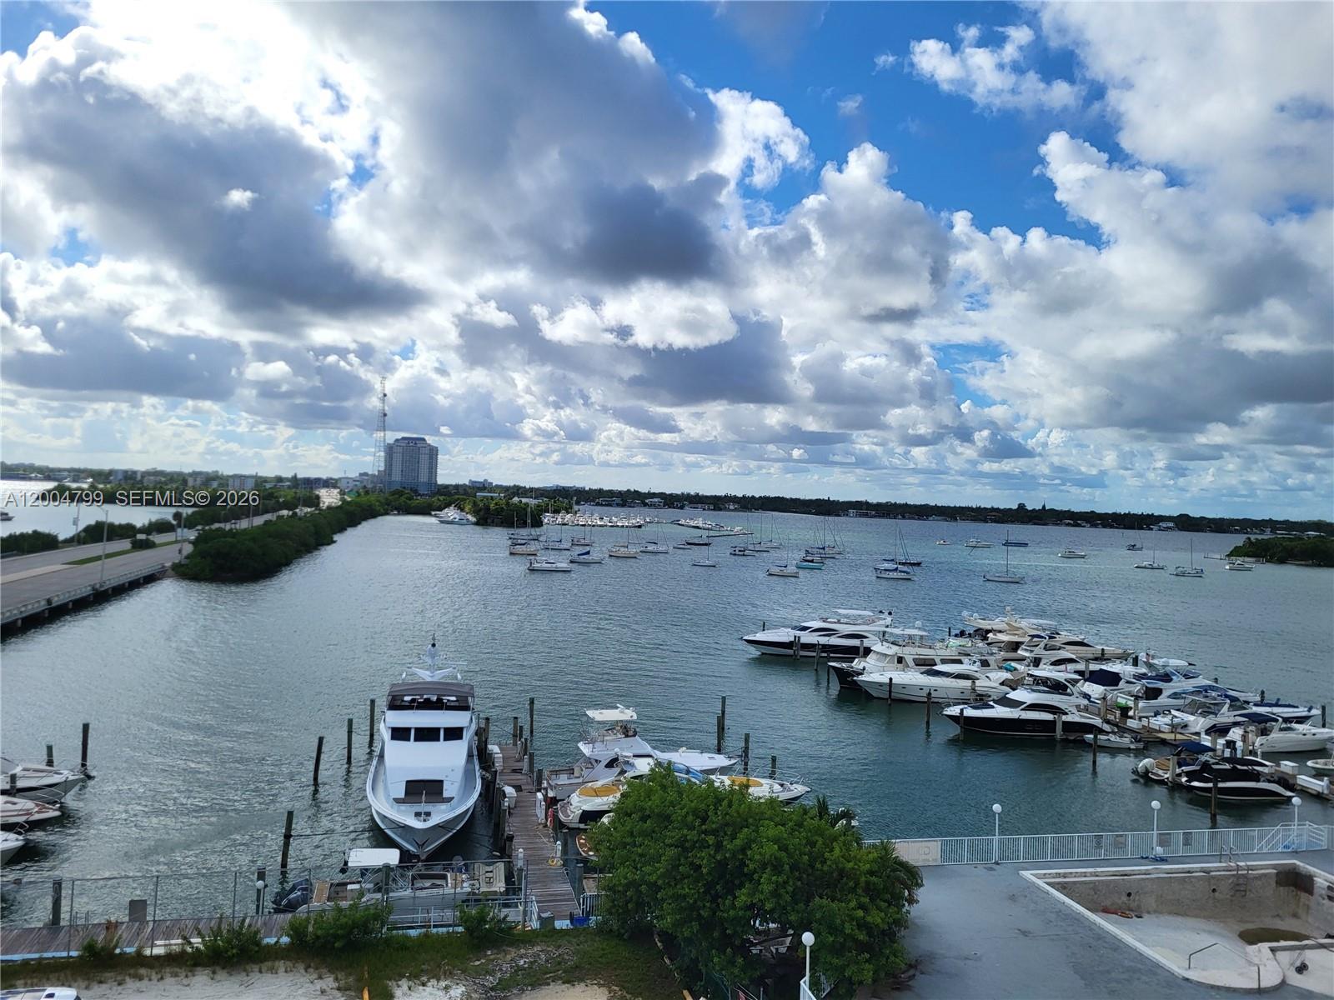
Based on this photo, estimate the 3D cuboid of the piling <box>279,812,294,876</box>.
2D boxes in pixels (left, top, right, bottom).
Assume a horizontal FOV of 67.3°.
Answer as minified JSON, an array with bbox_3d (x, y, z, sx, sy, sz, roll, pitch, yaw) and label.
[{"bbox_3d":[-17.145,15.488,45.192,0.300,3.030,0.300,6,0,0],"label":"piling"}]

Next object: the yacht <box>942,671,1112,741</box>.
[{"bbox_3d":[29.054,16.246,79.928,15.540,4.900,4.300,2,0,-13],"label":"yacht"}]

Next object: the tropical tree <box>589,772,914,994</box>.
[{"bbox_3d":[3.108,13.102,36.991,11.500,6.300,9.500,2,0,-12],"label":"tropical tree"}]

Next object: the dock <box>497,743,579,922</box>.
[{"bbox_3d":[-7.724,17.656,55.205,2.300,1.100,28.000,2,1,-13],"label":"dock"}]

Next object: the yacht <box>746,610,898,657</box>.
[{"bbox_3d":[18.457,15.882,120.300,19.000,5.400,4.900,2,1,-9],"label":"yacht"}]

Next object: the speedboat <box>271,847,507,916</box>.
[{"bbox_3d":[-11.635,15.876,42.407,9.480,2.850,2.900,2,0,-13],"label":"speedboat"}]

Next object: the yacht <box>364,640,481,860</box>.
[{"bbox_3d":[-13.125,12.992,54.621,5.750,8.300,21.000,2,0,-12],"label":"yacht"}]

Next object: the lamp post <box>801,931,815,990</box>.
[{"bbox_3d":[4.407,14.981,31.611,0.420,2.750,0.420,2,0,0],"label":"lamp post"}]

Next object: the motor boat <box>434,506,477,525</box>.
[{"bbox_3d":[-93.709,7.944,446.000,17.500,6.800,5.200,2,1,-12],"label":"motor boat"}]

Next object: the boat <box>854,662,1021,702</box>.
[{"bbox_3d":[25.324,16.590,92.970,17.050,3.700,4.400,2,0,-13],"label":"boat"}]

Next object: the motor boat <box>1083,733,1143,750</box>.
[{"bbox_3d":[35.615,19.130,80.000,4.600,1.150,1.800,2,1,0],"label":"motor boat"}]

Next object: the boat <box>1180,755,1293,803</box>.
[{"bbox_3d":[38.129,18.905,67.200,7.900,2.100,2.600,2,1,-9],"label":"boat"}]

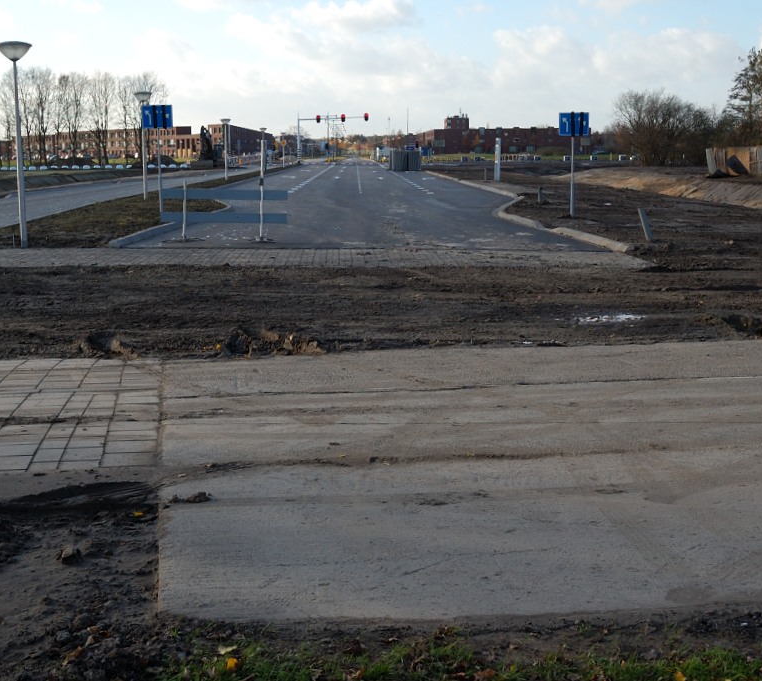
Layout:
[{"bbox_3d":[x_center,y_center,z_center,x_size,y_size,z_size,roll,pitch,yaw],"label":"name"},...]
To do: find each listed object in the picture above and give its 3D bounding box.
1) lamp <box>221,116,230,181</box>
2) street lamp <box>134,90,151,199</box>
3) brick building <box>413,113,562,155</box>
[{"bbox_3d":[-9.772,-12.038,75.382,0.690,3.860,0.690,0,9,0],"label":"lamp"},{"bbox_3d":[-8.560,-7.037,43.227,0.690,3.860,0.690,0,9,0],"label":"street lamp"},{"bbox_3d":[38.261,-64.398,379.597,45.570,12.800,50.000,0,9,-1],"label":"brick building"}]

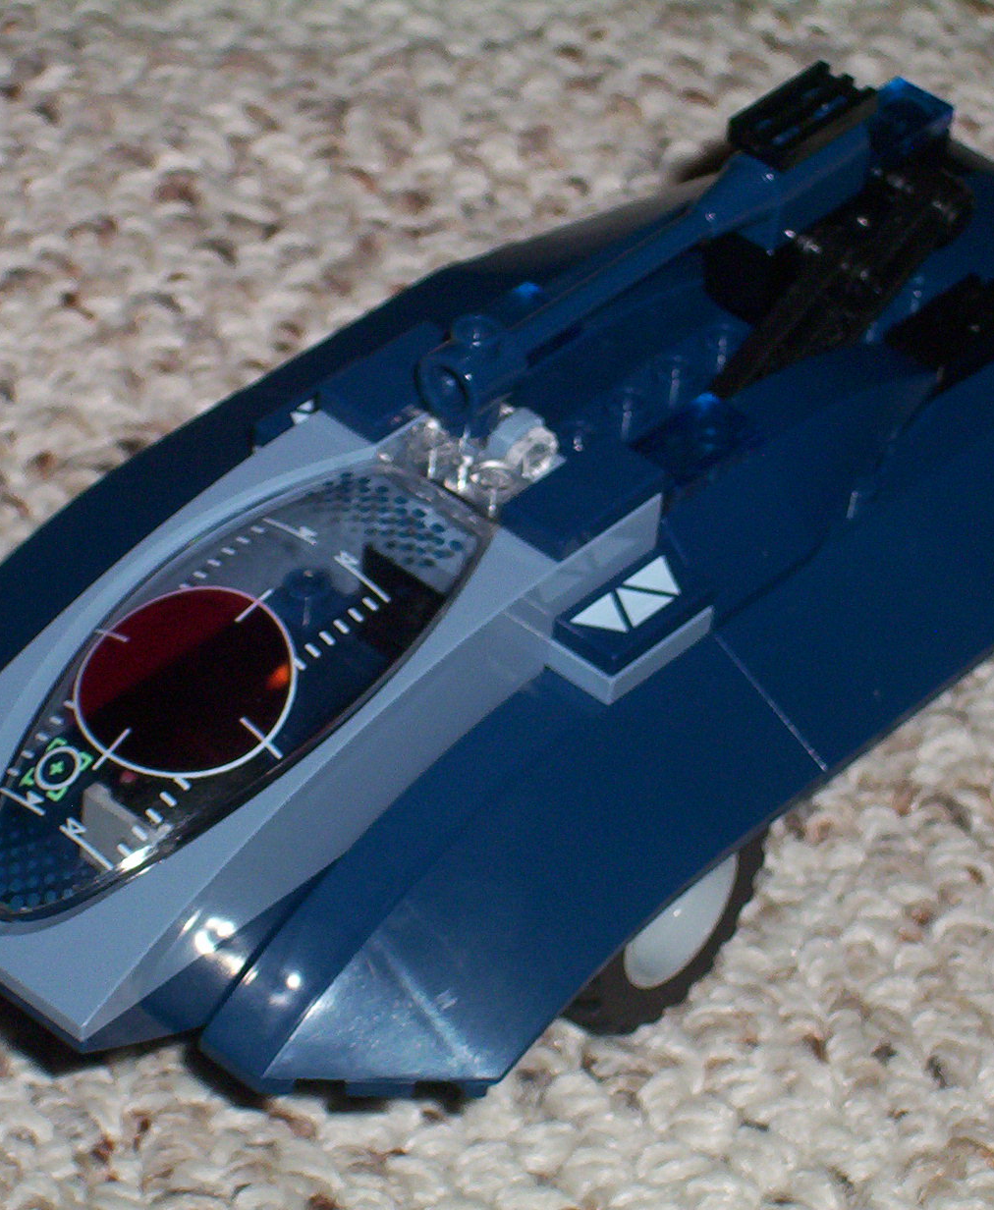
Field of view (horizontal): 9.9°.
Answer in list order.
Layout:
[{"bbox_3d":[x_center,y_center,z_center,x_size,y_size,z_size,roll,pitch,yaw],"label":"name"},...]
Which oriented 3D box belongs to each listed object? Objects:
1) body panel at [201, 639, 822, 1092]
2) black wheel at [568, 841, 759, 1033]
[{"bbox_3d":[0.002,0.027,0.563,0.025,0.019,0.065,33,48,26],"label":"body panel"},{"bbox_3d":[0.014,0.029,0.600,0.014,0.030,0.030,33,48,26],"label":"black wheel"}]

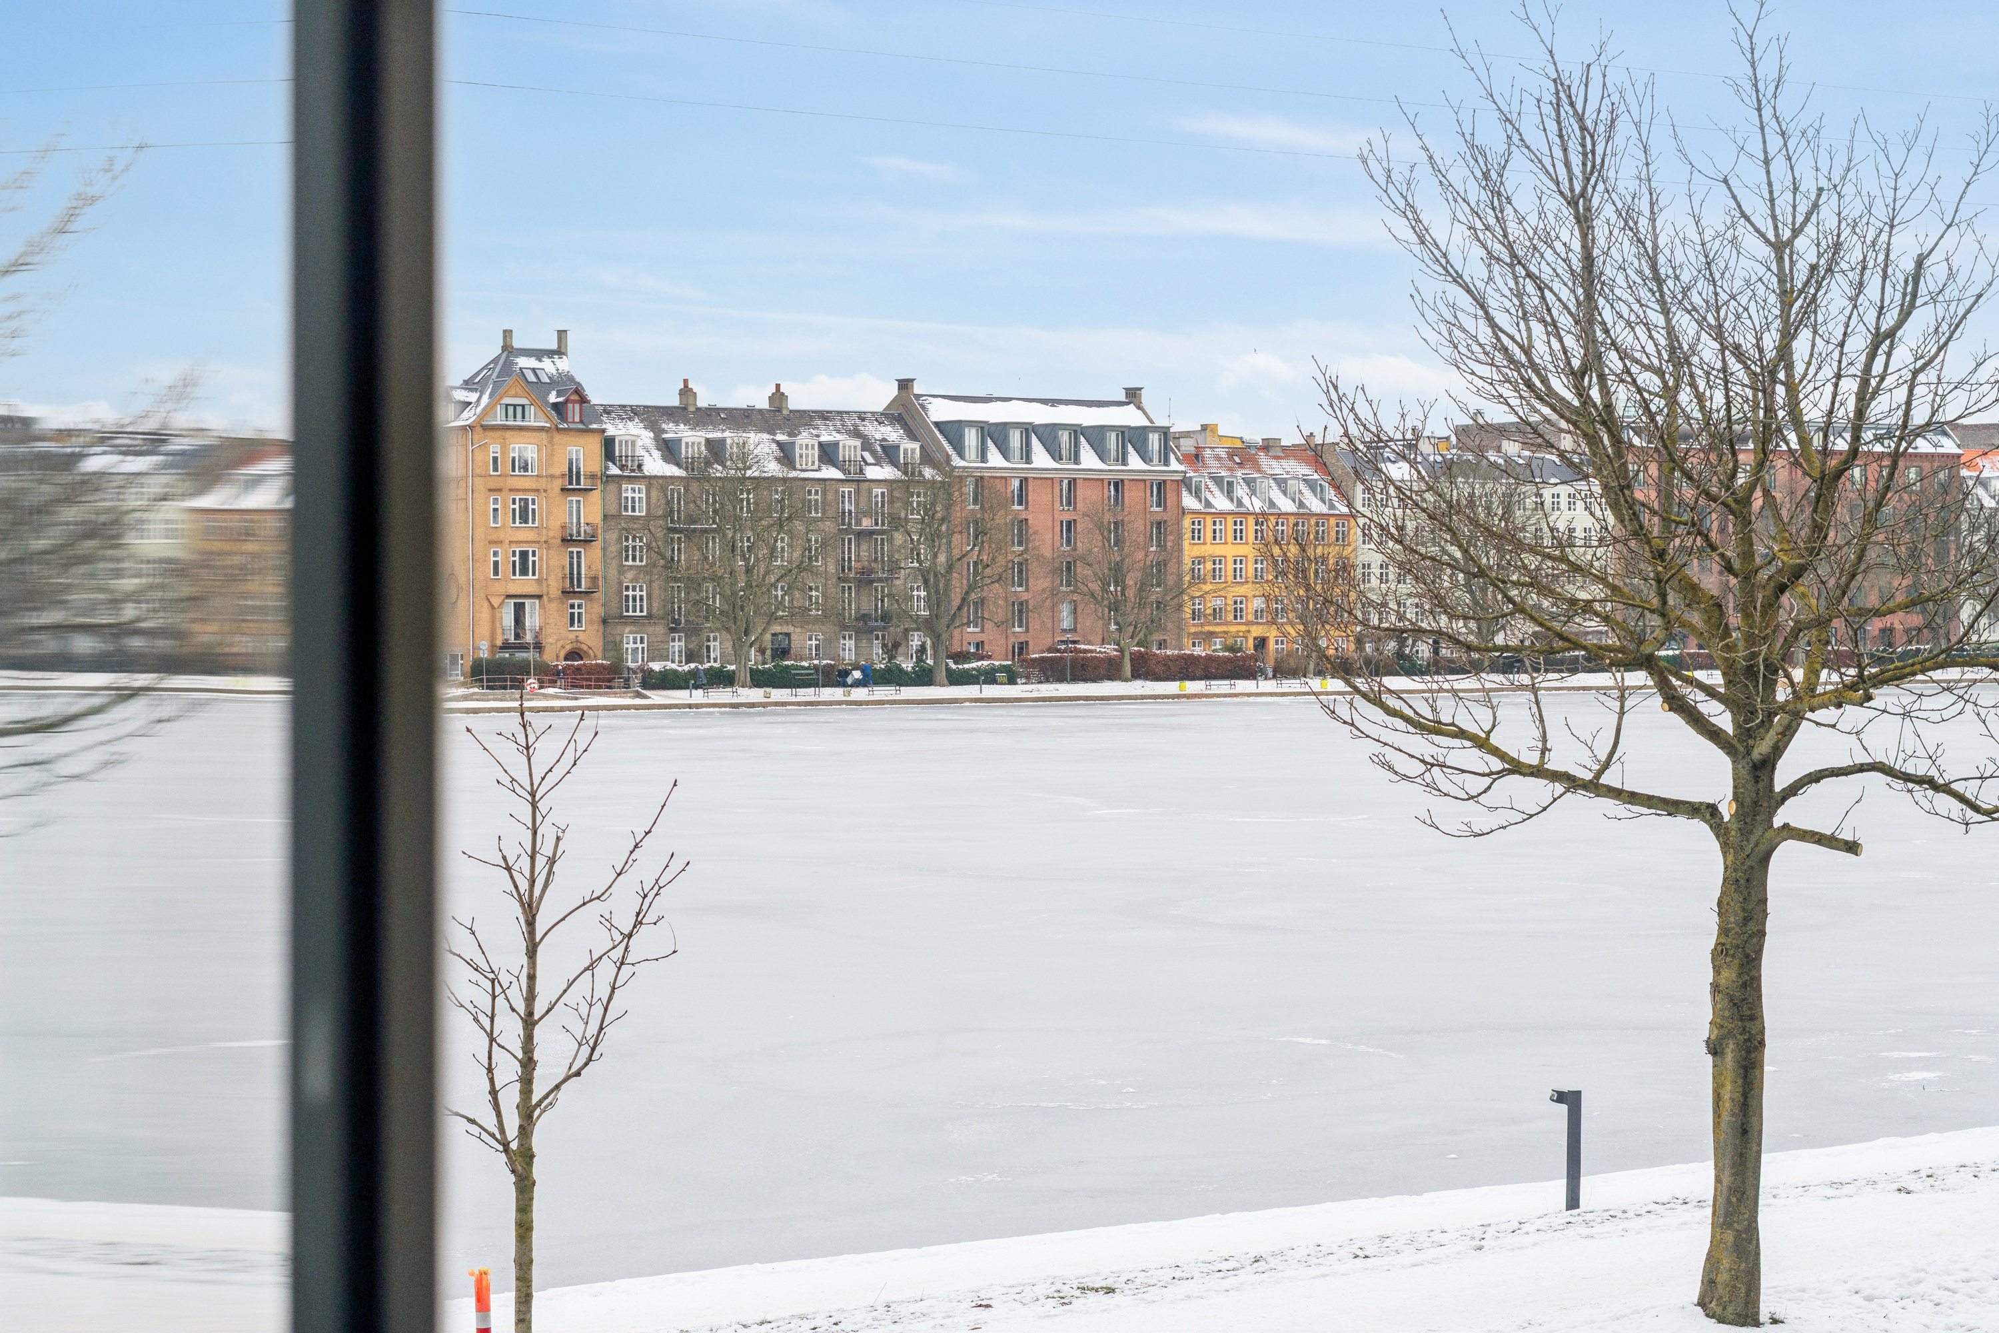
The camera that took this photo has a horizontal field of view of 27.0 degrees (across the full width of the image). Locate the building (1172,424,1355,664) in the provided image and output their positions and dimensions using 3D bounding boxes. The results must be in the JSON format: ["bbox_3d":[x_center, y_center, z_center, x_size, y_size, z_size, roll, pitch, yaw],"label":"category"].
[{"bbox_3d":[16.190,-8.195,299.277,15.640,16.800,11.300,-1,1,-35],"label":"building"}]

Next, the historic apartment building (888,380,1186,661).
[{"bbox_3d":[1.590,-9.547,289.200,19.670,19.900,11.800,-1,1,-35],"label":"historic apartment building"}]

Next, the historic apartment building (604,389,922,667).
[{"bbox_3d":[-17.489,-8.888,276.048,26.690,19.100,12.800,-1,1,-35],"label":"historic apartment building"}]

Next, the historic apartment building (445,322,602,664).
[{"bbox_3d":[-32.230,-10.178,265.381,9.670,22.100,12.500,-1,1,-35],"label":"historic apartment building"}]

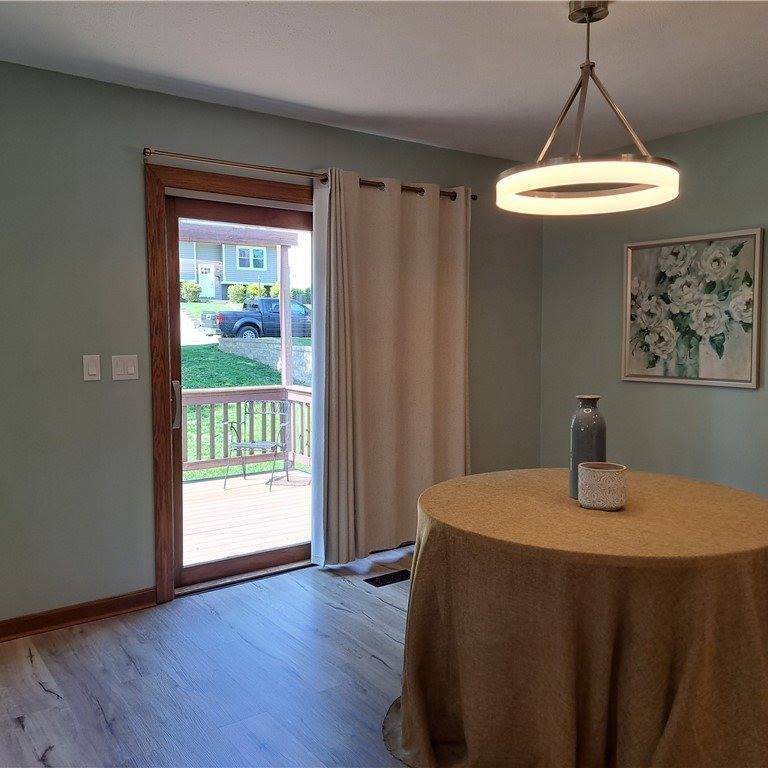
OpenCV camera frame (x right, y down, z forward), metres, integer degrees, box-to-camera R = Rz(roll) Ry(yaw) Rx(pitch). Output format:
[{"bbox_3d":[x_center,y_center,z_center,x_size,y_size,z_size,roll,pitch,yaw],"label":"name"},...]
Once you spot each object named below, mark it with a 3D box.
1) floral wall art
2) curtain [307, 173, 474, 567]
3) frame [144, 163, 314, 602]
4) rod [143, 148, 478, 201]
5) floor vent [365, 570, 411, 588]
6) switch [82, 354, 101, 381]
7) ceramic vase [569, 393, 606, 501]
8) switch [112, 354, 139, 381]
[{"bbox_3d":[1.732,-0.415,4.053,0.035,0.826,0.820,-3,5,-36],"label":"floral wall art"},{"bbox_3d":[0.099,-0.100,4.118,1.095,2.145,0.140,-3,5,-36],"label":"curtain"},{"bbox_3d":[-0.314,-0.022,3.985,2.000,2.096,0.120,-3,5,-36],"label":"frame"},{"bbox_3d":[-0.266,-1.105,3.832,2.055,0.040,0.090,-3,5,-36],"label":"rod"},{"bbox_3d":[0.045,1.038,3.802,0.290,0.010,0.135,-3,5,-36],"label":"floor vent"},{"bbox_3d":[-1.319,-0.073,3.204,0.071,0.115,0.010,-3,5,-36],"label":"switch"},{"bbox_3d":[0.727,0.224,2.523,0.130,0.354,0.130,-3,5,-36],"label":"ceramic vase"},{"bbox_3d":[-1.199,-0.075,3.291,0.115,0.116,0.010,-3,5,-36],"label":"switch"}]

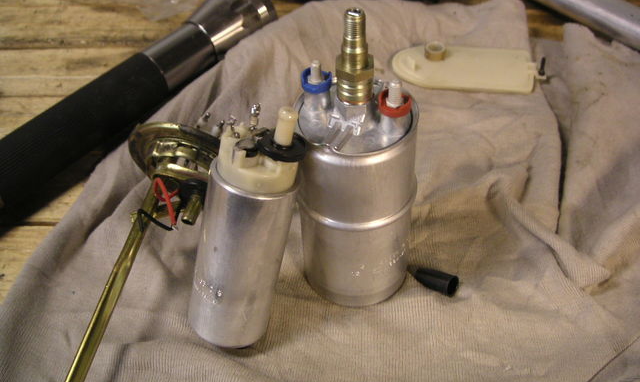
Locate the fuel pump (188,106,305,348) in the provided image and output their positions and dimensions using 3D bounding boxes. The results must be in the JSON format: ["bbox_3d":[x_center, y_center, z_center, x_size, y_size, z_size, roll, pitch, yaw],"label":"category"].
[{"bbox_3d":[-0.036,0.017,0.347,0.044,0.128,0.044,14,27,0],"label":"fuel pump"}]

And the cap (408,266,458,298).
[{"bbox_3d":[0.064,0.049,0.398,0.028,0.013,0.013,22,49,30],"label":"cap"}]

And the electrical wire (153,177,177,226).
[{"bbox_3d":[-0.094,0.006,0.424,0.015,0.026,0.018,-3,44,0],"label":"electrical wire"}]

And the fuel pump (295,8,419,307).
[{"bbox_3d":[0.018,-0.016,0.355,0.063,0.168,0.063,-3,44,0],"label":"fuel pump"}]

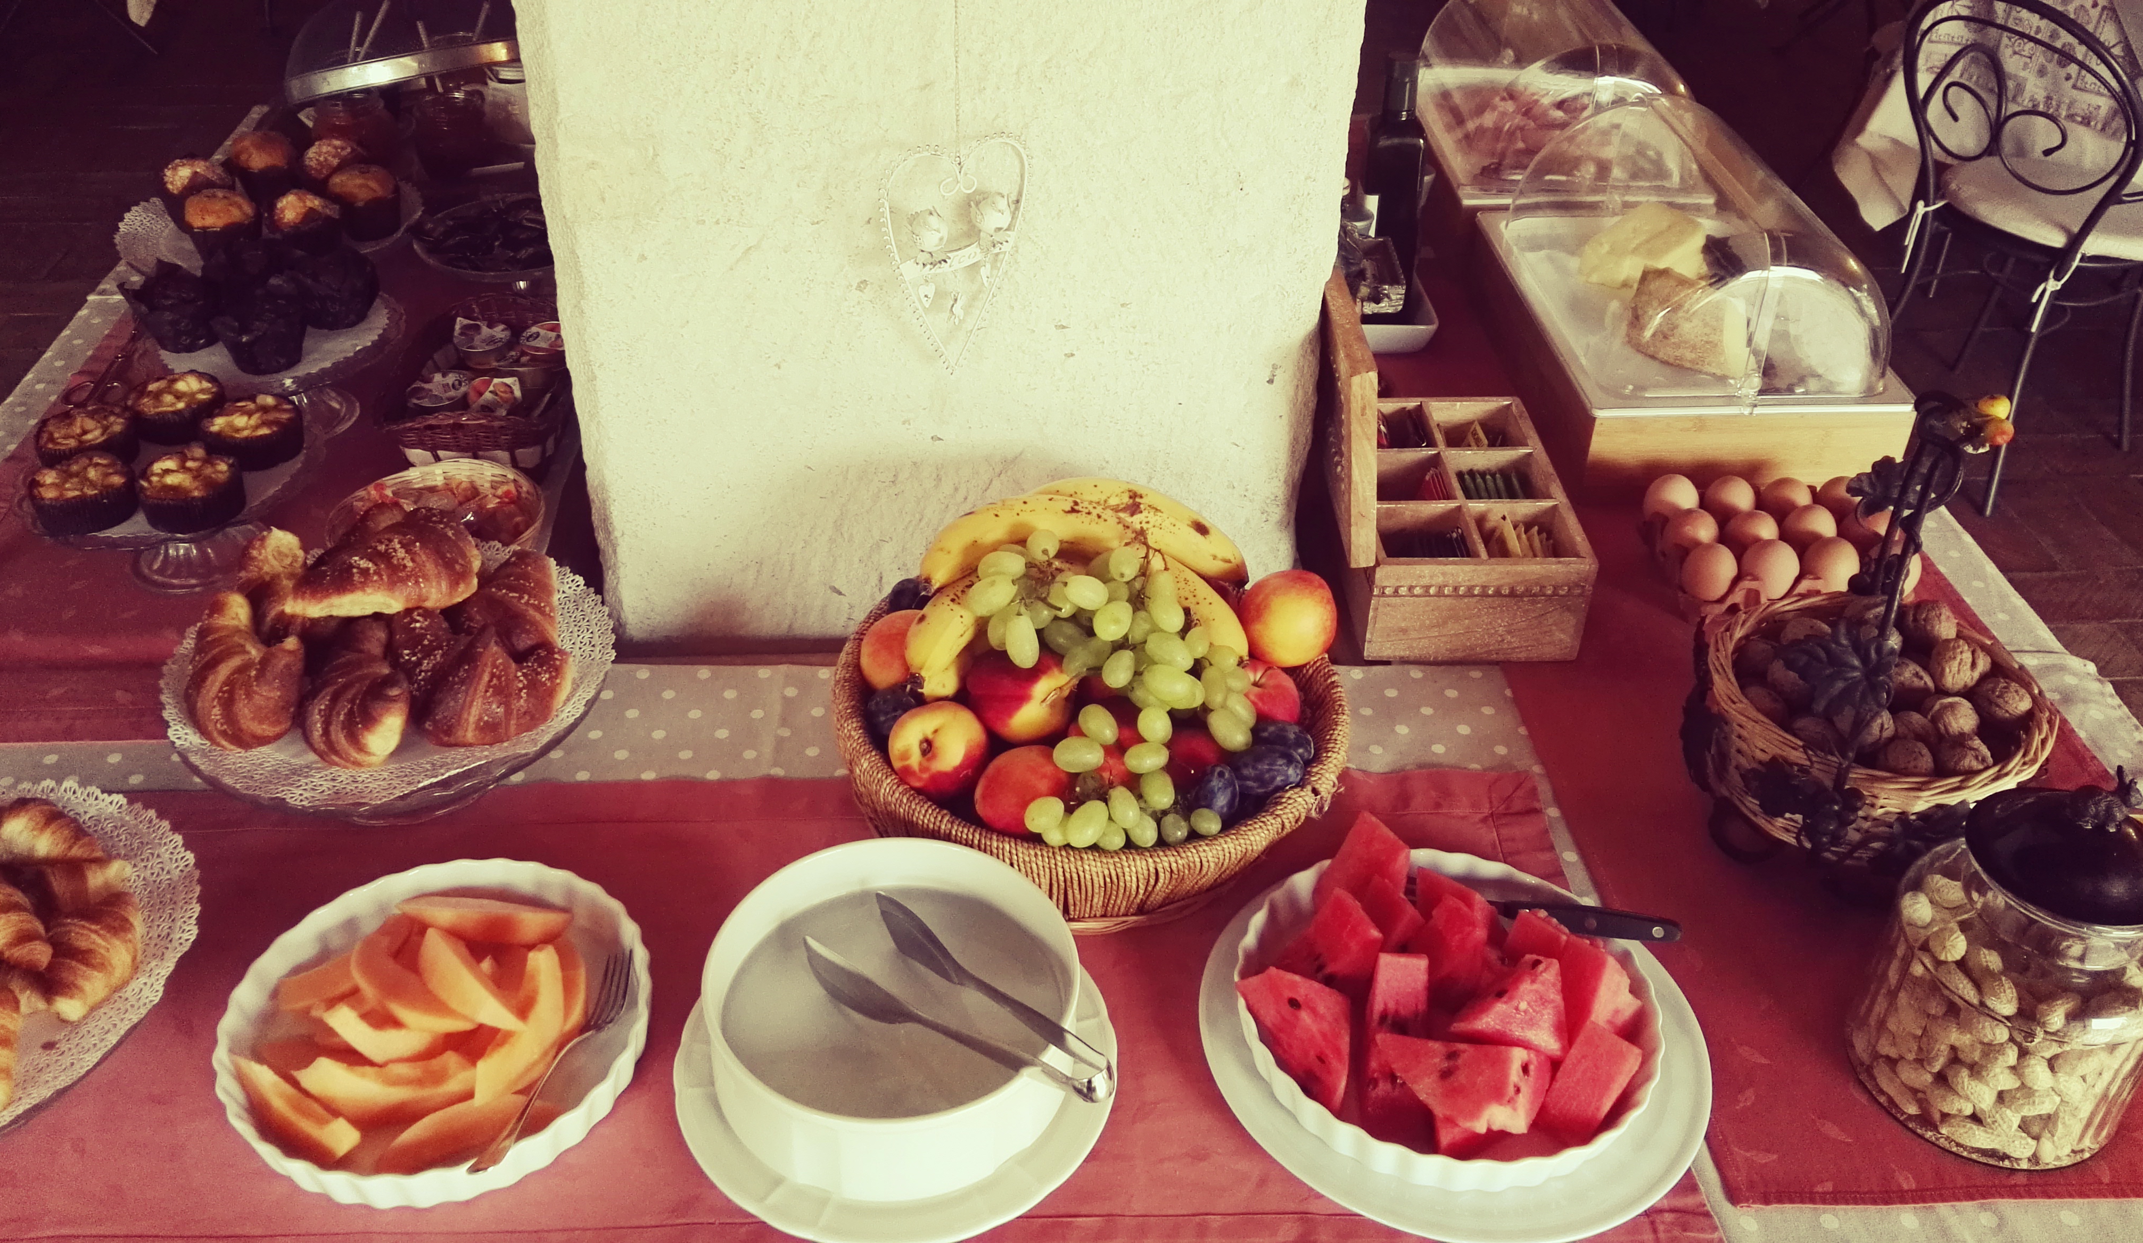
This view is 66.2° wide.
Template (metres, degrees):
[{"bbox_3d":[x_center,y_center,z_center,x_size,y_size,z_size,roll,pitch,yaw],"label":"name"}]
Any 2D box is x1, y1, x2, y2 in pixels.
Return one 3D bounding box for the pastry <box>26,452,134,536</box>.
[{"bbox_3d":[-0.723,-0.096,1.204,0.069,0.042,0.069,1,34,-1],"label":"pastry"}]

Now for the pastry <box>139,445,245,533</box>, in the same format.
[{"bbox_3d":[-0.689,-0.103,1.288,0.082,0.042,0.082,0,35,0],"label":"pastry"}]

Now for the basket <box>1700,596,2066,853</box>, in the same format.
[{"bbox_3d":[0.535,0.081,1.114,0.216,0.093,0.257,20,39,26],"label":"basket"}]

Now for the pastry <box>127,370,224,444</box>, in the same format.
[{"bbox_3d":[-0.716,-0.174,1.318,0.069,0.042,0.069,1,34,-1],"label":"pastry"}]

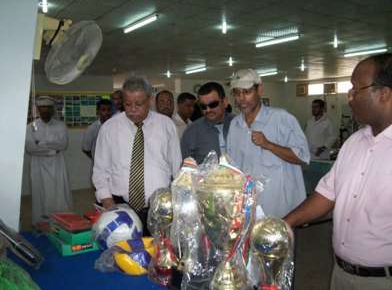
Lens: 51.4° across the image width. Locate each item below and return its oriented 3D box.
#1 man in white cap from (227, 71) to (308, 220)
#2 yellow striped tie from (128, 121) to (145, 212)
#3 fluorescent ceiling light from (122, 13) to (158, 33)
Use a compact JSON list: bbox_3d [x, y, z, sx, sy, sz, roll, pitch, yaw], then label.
[{"bbox_3d":[0.439,0.424,2.491,0.520,1.759,0.380,3,7,30],"label":"man in white cap"},{"bbox_3d":[-0.340,0.123,2.330,0.092,0.530,0.060,0,6,-5],"label":"yellow striped tie"},{"bbox_3d":[-0.734,-1.571,5.300,0.090,0.090,1.220,-3,7,-28],"label":"fluorescent ceiling light"}]

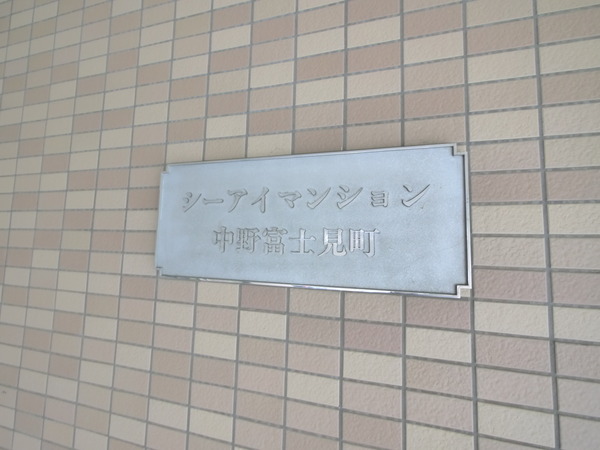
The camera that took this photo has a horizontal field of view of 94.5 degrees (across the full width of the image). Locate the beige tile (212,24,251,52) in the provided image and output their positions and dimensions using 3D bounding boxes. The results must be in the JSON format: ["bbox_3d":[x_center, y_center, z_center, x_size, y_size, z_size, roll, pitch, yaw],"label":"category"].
[{"bbox_3d":[-0.150,-0.407,0.609,0.095,0.045,0.010,0,-5,16],"label":"beige tile"}]

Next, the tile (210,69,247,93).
[{"bbox_3d":[-0.153,-0.308,0.600,0.095,0.045,0.009,0,-5,17],"label":"tile"}]

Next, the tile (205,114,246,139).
[{"bbox_3d":[-0.156,-0.209,0.592,0.095,0.045,0.009,0,-5,17],"label":"tile"}]

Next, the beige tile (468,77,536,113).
[{"bbox_3d":[0.326,-0.208,0.448,0.095,0.045,0.009,0,-5,17],"label":"beige tile"}]

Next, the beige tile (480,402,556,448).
[{"bbox_3d":[0.313,0.290,0.406,0.095,0.045,0.009,0,-5,17],"label":"beige tile"}]

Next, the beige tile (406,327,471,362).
[{"bbox_3d":[0.220,0.190,0.444,0.095,0.045,0.009,0,-5,16],"label":"beige tile"}]

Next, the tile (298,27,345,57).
[{"bbox_3d":[0.041,-0.358,0.547,0.095,0.045,0.009,0,-5,17],"label":"tile"}]

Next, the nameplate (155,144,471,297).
[{"bbox_3d":[-0.021,-0.010,0.523,0.595,0.247,0.018,0,-5,17],"label":"nameplate"}]

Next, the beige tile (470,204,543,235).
[{"bbox_3d":[0.320,-0.008,0.429,0.095,0.045,0.010,0,-5,17],"label":"beige tile"}]

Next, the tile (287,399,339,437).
[{"bbox_3d":[0.023,0.336,0.486,0.095,0.045,0.010,0,-5,17],"label":"tile"}]

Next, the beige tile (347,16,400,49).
[{"bbox_3d":[0.137,-0.354,0.515,0.095,0.045,0.010,0,-5,17],"label":"beige tile"}]

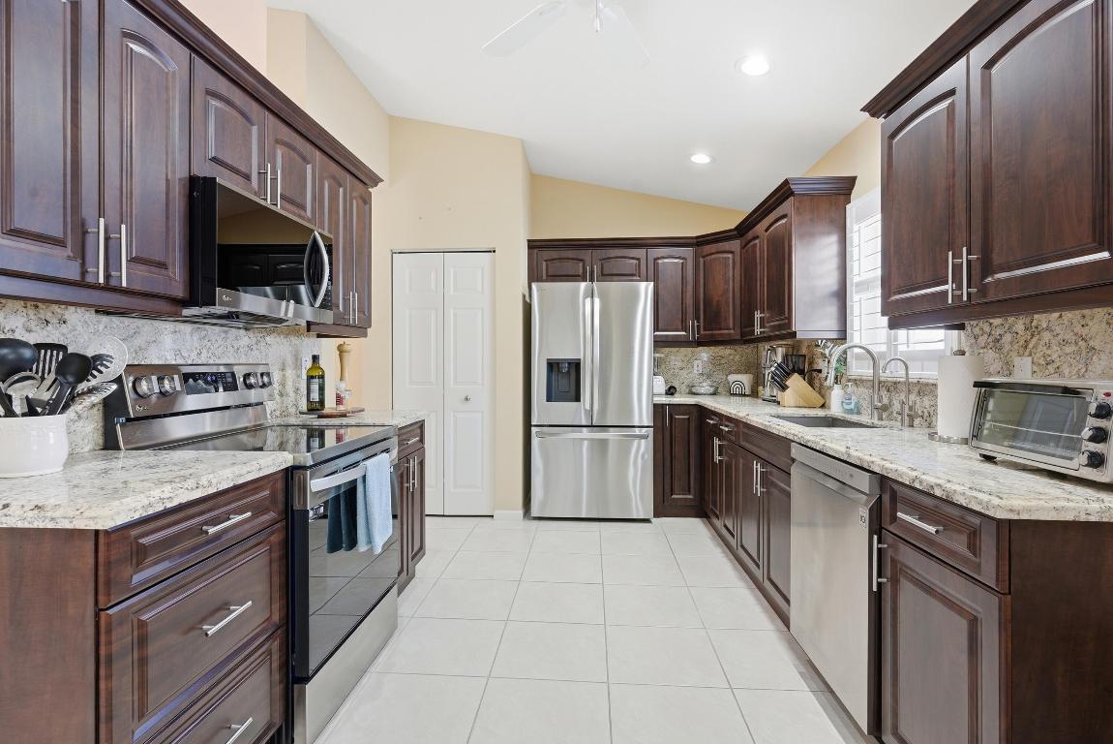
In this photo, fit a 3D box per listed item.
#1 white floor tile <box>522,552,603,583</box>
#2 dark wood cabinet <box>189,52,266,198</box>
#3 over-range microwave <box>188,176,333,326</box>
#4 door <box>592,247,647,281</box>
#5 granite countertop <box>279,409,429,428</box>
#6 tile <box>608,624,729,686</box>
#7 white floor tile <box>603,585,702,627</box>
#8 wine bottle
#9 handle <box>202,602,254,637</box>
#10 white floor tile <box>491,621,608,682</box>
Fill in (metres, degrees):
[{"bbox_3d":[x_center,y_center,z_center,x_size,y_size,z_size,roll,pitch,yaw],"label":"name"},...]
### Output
[{"bbox_3d":[0.046,1.157,3.107,0.451,0.010,0.451,0,0,4],"label":"white floor tile"},{"bbox_3d":[-1.261,-0.788,1.795,0.330,0.350,0.370,0,1,4],"label":"dark wood cabinet"},{"bbox_3d":[-1.248,-0.418,2.068,0.420,0.412,0.758,0,1,4],"label":"over-range microwave"},{"bbox_3d":[0.527,-0.865,4.379,0.454,0.314,0.022,0,0,4],"label":"door"},{"bbox_3d":[-1.047,0.247,2.652,0.620,0.034,0.605,0,0,4],"label":"granite countertop"},{"bbox_3d":[0.435,1.164,2.170,0.451,0.010,0.451,0,0,4],"label":"tile"},{"bbox_3d":[0.459,1.153,2.602,0.443,0.010,0.443,0,1,4],"label":"white floor tile"},{"bbox_3d":[-1.255,0.057,2.748,0.076,0.293,0.076,0,0,1],"label":"wine bottle"},{"bbox_3d":[-0.847,0.628,1.347,0.036,0.013,0.168,0,1,4],"label":"handle"},{"bbox_3d":[-0.018,1.173,2.221,0.454,0.010,0.448,0,1,4],"label":"white floor tile"}]

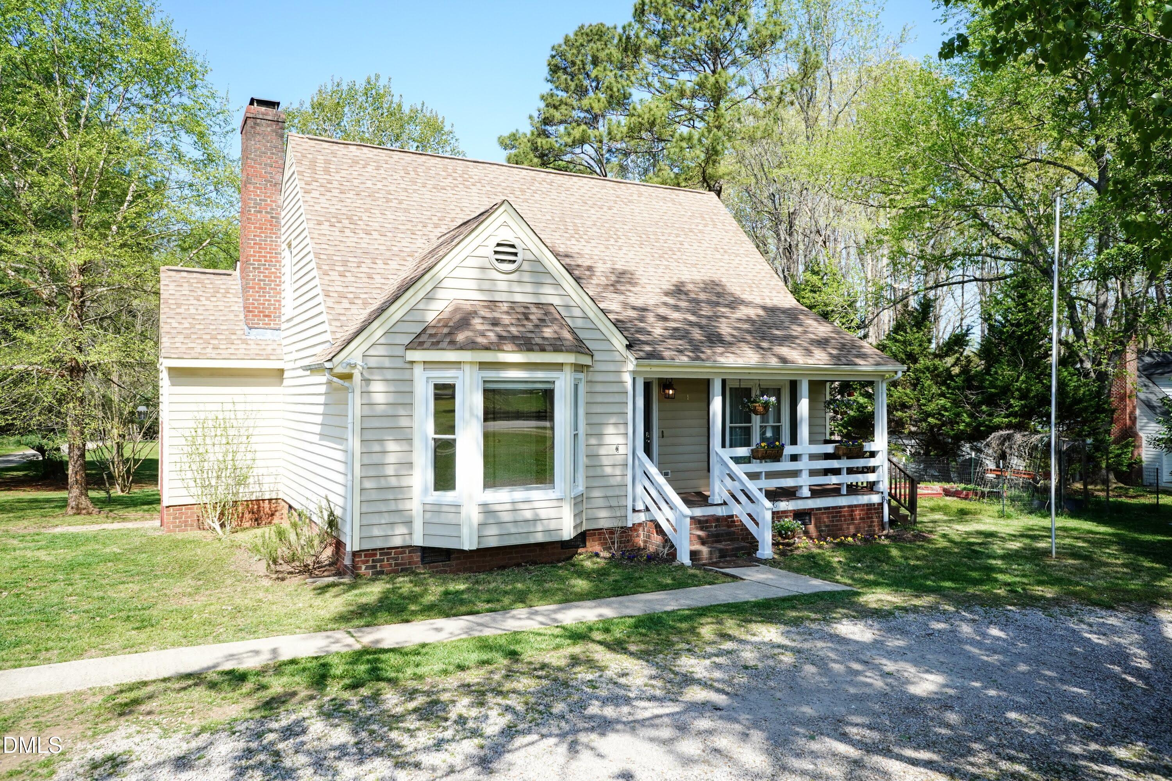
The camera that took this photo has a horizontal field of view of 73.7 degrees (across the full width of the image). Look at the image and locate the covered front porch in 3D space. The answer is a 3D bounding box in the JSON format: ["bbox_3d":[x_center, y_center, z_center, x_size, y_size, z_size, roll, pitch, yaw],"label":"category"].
[{"bbox_3d":[3.190,1.150,13.950,5.900,2.970,3.200,0,0,-27],"label":"covered front porch"}]

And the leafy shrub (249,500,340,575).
[{"bbox_3d":[-4.130,2.020,11.100,1.150,0.930,1.000,0,0,-27],"label":"leafy shrub"}]

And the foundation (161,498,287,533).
[{"bbox_3d":[-7.100,2.450,15.380,2.150,0.500,0.200,0,0,-27],"label":"foundation"}]

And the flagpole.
[{"bbox_3d":[7.400,-0.240,12.300,0.065,5.720,0.065,1,0,0],"label":"flagpole"}]

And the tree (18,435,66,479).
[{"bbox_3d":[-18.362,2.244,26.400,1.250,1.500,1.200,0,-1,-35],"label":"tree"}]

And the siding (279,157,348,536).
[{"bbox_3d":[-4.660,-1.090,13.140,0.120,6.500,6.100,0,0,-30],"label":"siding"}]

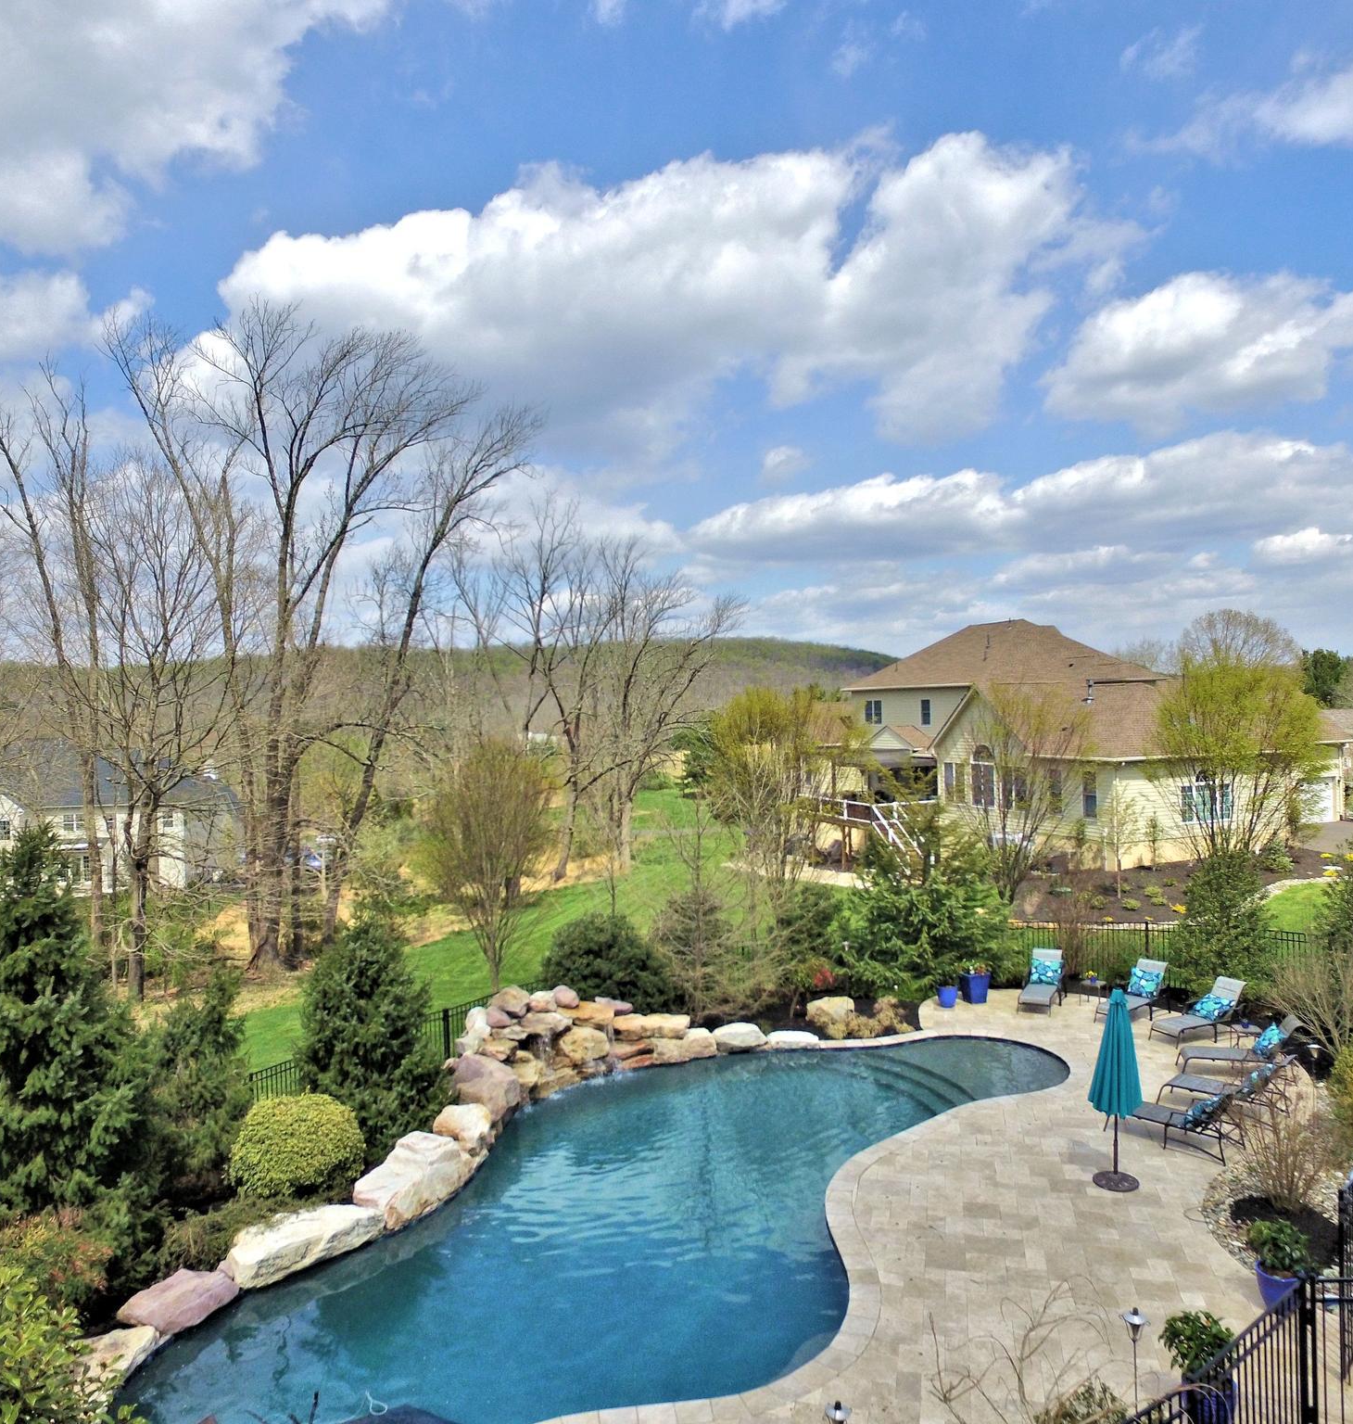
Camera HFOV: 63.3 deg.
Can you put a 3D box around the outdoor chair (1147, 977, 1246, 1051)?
[{"bbox_3d":[9.142,5.243,19.202,1.750,0.950,0.640,-1,0,-23],"label":"outdoor chair"}]

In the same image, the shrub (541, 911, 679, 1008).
[{"bbox_3d":[-1.247,4.864,20.726,2.600,2.050,2.400,-1,0,0],"label":"shrub"}]

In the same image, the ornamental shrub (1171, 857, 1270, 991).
[{"bbox_3d":[11.132,4.390,22.400,2.050,3.053,2.000,-2,1,0],"label":"ornamental shrub"}]

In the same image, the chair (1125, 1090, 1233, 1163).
[{"bbox_3d":[6.677,5.321,14.737,0.700,0.860,1.717,-2,1,-42],"label":"chair"}]

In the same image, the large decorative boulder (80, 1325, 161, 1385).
[{"bbox_3d":[-5.630,6.469,11.000,0.700,0.360,0.800,-1,1,6],"label":"large decorative boulder"}]

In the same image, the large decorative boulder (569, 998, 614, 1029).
[{"bbox_3d":[-1.466,5.200,18.851,0.820,0.420,0.650,-2,1,-5],"label":"large decorative boulder"}]

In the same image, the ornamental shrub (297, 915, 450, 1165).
[{"bbox_3d":[-4.397,4.570,15.900,2.150,3.268,2.100,-2,1,0],"label":"ornamental shrub"}]

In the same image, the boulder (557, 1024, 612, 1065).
[{"bbox_3d":[-1.556,5.646,18.555,0.930,0.660,0.720,-2,1,-5],"label":"boulder"}]

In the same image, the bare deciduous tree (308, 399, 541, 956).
[{"bbox_3d":[-9.512,-1.431,41.500,8.600,20.200,7.000,-1,0,0],"label":"bare deciduous tree"}]

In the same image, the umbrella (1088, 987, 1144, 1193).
[{"bbox_3d":[5.492,4.619,13.676,0.640,2.400,0.640,-1,0,0],"label":"umbrella"}]

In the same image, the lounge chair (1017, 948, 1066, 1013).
[{"bbox_3d":[7.521,5.513,22.542,0.680,1.000,1.800,-1,1,29],"label":"lounge chair"}]

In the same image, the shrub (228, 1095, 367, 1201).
[{"bbox_3d":[-5.113,5.747,14.800,1.820,1.076,1.750,-2,1,0],"label":"shrub"}]

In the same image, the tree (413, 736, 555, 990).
[{"bbox_3d":[-4.518,3.766,26.000,3.350,6.369,3.350,-2,1,0],"label":"tree"}]

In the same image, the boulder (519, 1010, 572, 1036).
[{"bbox_3d":[-2.166,5.140,18.100,0.860,0.340,0.600,-1,0,6],"label":"boulder"}]

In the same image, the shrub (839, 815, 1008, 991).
[{"bbox_3d":[5.226,3.981,23.441,3.600,3.600,3.400,-2,1,12],"label":"shrub"}]

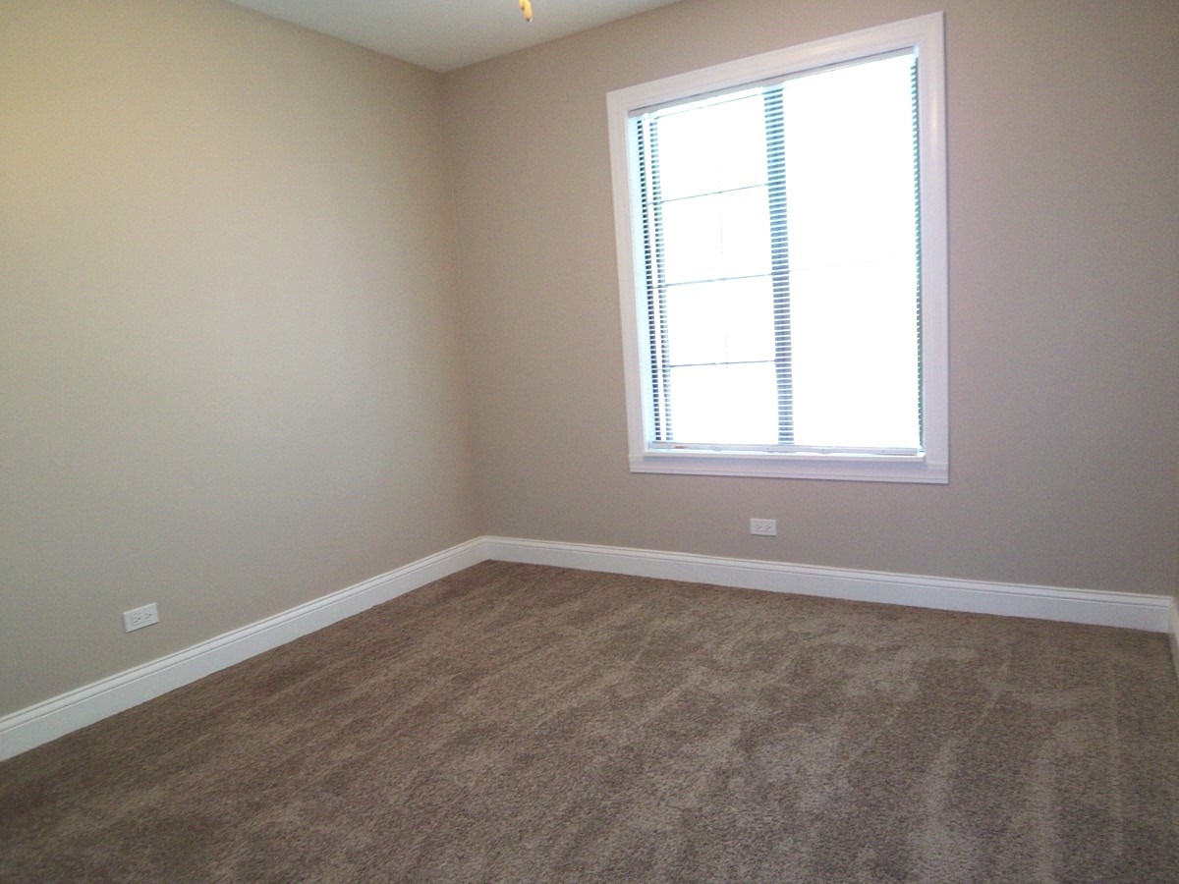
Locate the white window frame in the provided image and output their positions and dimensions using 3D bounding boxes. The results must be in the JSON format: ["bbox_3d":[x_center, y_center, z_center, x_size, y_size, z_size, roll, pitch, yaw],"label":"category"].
[{"bbox_3d":[0.746,-0.710,3.316,1.402,1.742,0.100,0,8,32],"label":"white window frame"}]

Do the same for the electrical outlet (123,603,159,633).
[{"bbox_3d":[-1.544,0.608,2.708,0.014,0.071,0.114,0,8,32],"label":"electrical outlet"}]

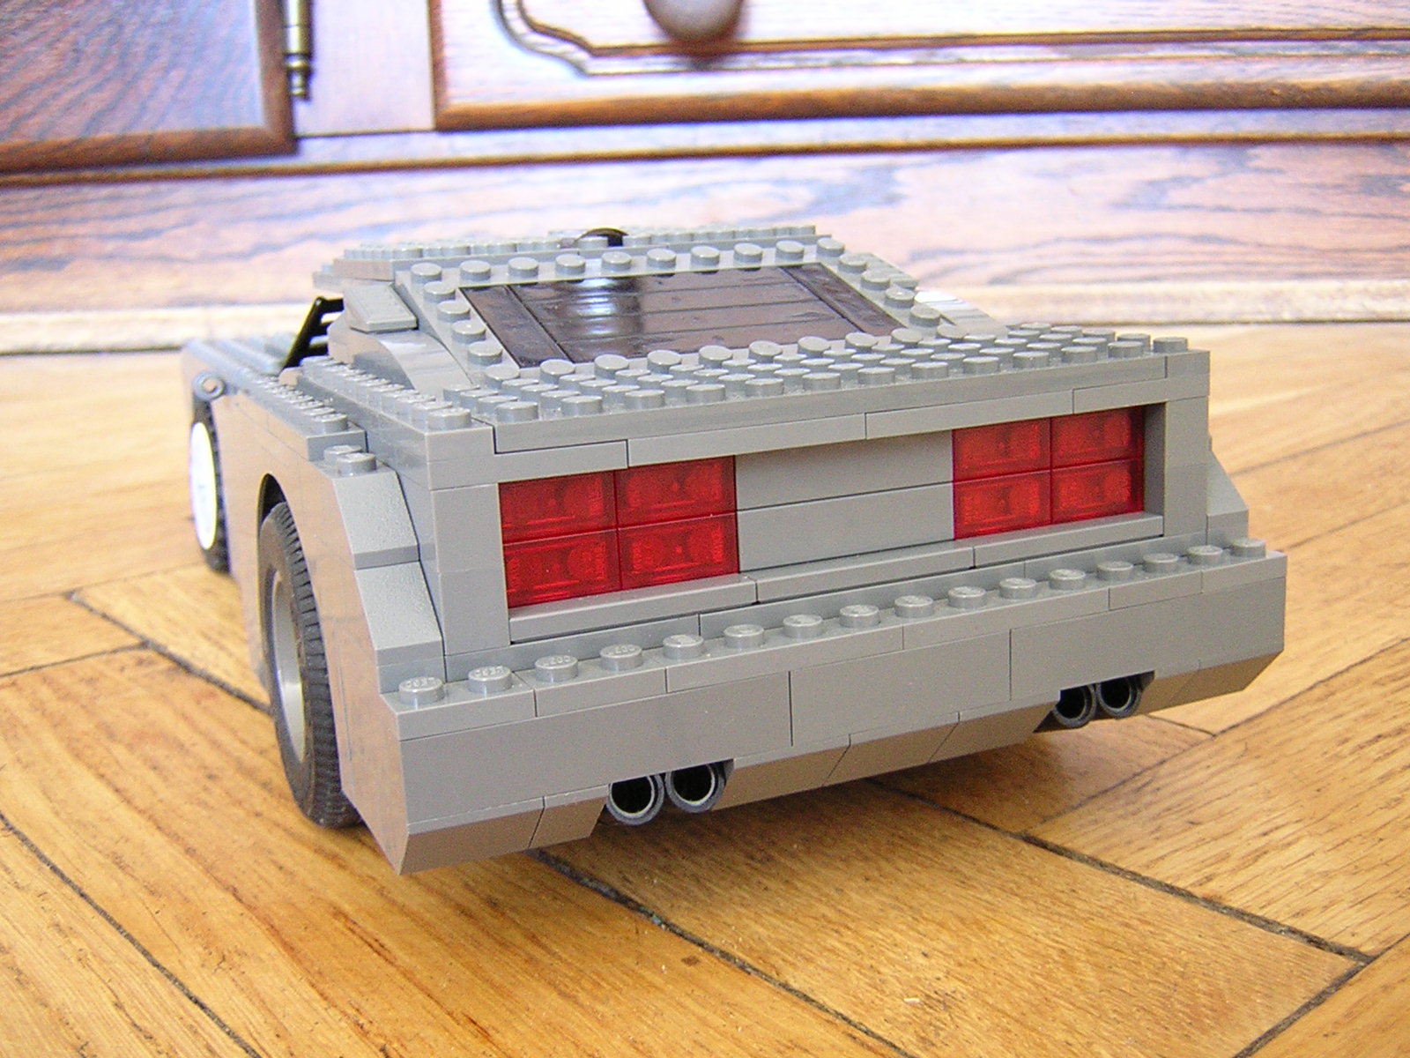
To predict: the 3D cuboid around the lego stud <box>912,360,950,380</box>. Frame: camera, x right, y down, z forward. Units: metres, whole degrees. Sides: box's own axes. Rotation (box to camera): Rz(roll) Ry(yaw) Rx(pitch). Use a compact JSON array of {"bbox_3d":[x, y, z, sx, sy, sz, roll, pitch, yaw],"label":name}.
[{"bbox_3d":[0.030,-0.021,0.192,0.005,0.002,0.005,-3,12,1],"label":"lego stud"}]

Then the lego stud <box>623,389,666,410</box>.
[{"bbox_3d":[-0.007,-0.016,0.176,0.005,0.002,0.005,-3,12,1],"label":"lego stud"}]

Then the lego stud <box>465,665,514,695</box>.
[{"bbox_3d":[-0.024,0.017,0.166,0.005,0.002,0.005,-8,13,-23],"label":"lego stud"}]

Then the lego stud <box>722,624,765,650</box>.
[{"bbox_3d":[0.005,0.013,0.178,0.005,0.002,0.005,-3,12,1],"label":"lego stud"}]

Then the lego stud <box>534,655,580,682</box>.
[{"bbox_3d":[-0.017,0.016,0.168,0.005,0.002,0.005,-3,12,1],"label":"lego stud"}]

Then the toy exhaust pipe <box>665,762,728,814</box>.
[{"bbox_3d":[-0.004,0.030,0.186,0.007,0.007,0.016,-8,6,-22],"label":"toy exhaust pipe"}]

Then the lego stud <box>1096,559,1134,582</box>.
[{"bbox_3d":[0.056,0.006,0.200,0.005,0.002,0.005,-3,12,1],"label":"lego stud"}]

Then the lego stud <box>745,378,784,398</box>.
[{"bbox_3d":[0.008,-0.017,0.182,0.005,0.002,0.005,-3,12,1],"label":"lego stud"}]

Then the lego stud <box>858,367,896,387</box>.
[{"bbox_3d":[0.022,-0.020,0.189,0.005,0.002,0.005,-3,12,1],"label":"lego stud"}]

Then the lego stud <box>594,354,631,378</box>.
[{"bbox_3d":[-0.013,-0.023,0.207,0.005,0.002,0.005,5,30,-3],"label":"lego stud"}]

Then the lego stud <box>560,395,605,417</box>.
[{"bbox_3d":[-0.014,-0.014,0.172,0.005,0.002,0.005,-3,12,1],"label":"lego stud"}]

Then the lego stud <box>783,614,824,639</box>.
[{"bbox_3d":[0.012,0.012,0.181,0.005,0.002,0.005,-3,12,1],"label":"lego stud"}]

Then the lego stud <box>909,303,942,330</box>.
[{"bbox_3d":[0.035,-0.034,0.233,0.005,0.002,0.005,4,30,-3],"label":"lego stud"}]

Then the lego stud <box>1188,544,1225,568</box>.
[{"bbox_3d":[0.071,0.004,0.207,0.005,0.002,0.005,-8,13,-23],"label":"lego stud"}]

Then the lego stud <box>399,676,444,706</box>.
[{"bbox_3d":[-0.032,0.018,0.163,0.005,0.002,0.005,-8,13,-23],"label":"lego stud"}]

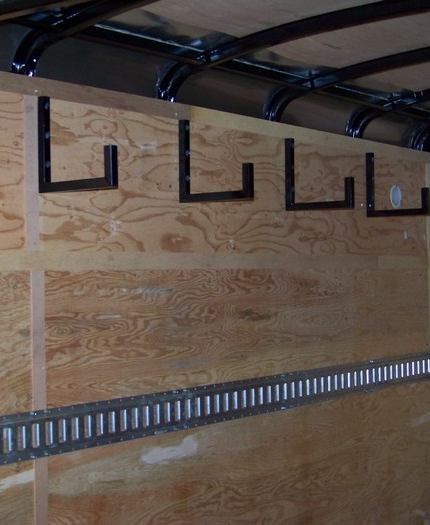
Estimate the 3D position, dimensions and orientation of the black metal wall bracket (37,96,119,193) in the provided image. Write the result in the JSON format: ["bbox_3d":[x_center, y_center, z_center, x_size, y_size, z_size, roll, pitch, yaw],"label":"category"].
[{"bbox_3d":[-0.360,-0.316,2.910,0.256,0.259,0.025,-2,-1,36],"label":"black metal wall bracket"}]

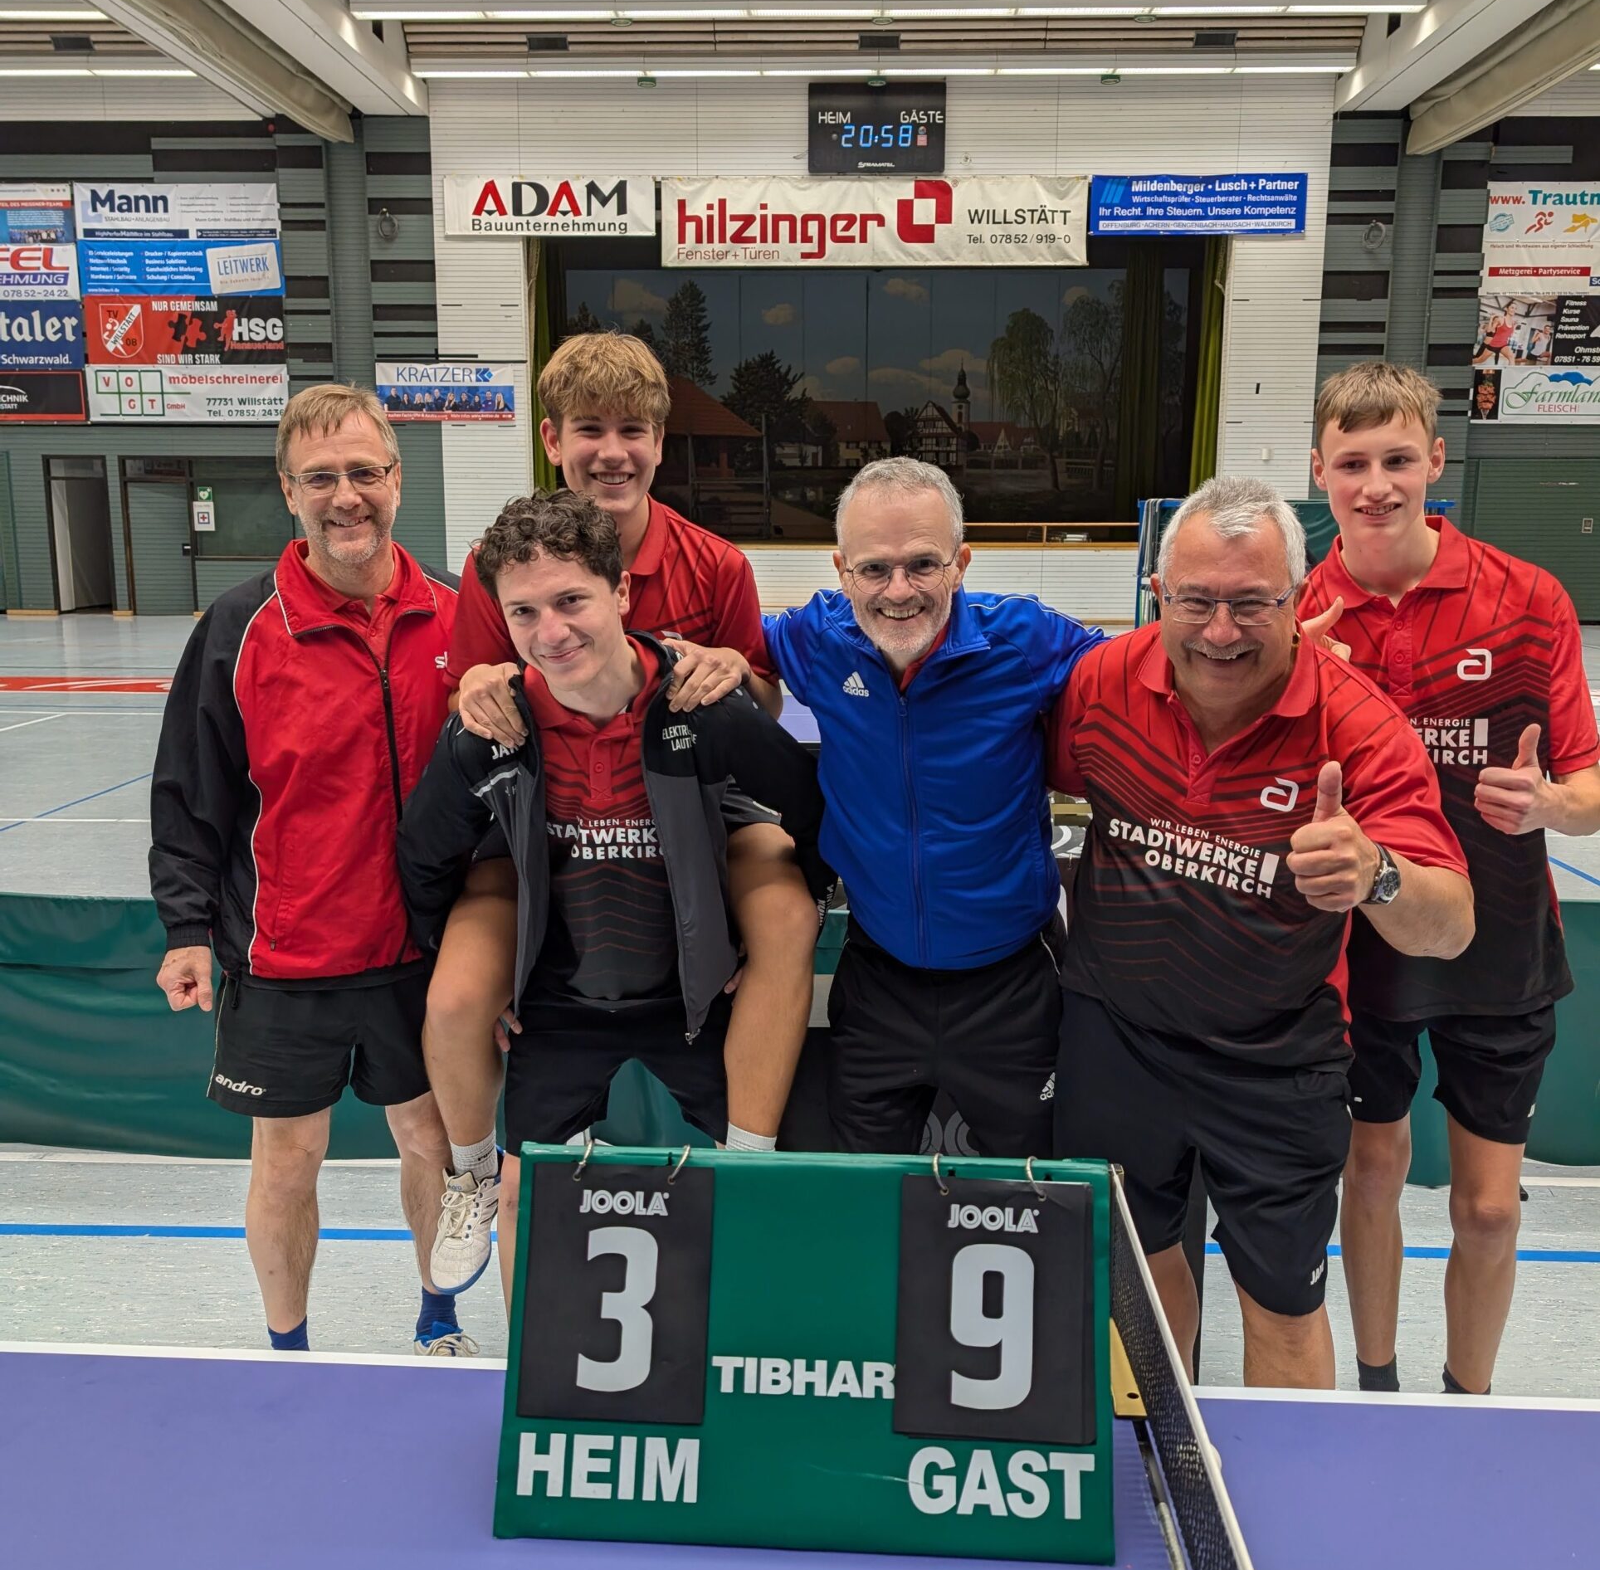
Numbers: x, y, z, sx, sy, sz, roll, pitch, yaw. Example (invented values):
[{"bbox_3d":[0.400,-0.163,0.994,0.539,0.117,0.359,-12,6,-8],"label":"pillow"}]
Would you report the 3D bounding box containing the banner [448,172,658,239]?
[{"bbox_3d":[-3.461,-8.009,20.437,2.960,0.784,0.030,1,11,2],"label":"banner"}]

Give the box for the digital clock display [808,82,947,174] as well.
[{"bbox_3d":[1.052,-8.893,20.049,1.852,1.150,0.150,1,11,2],"label":"digital clock display"}]

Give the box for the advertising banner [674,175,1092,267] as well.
[{"bbox_3d":[1.049,-7.917,20.735,5.992,1.196,0.030,1,11,2],"label":"advertising banner"}]

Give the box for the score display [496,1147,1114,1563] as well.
[{"bbox_3d":[0.011,0.492,1.389,0.542,0.311,0.268,1,11,4],"label":"score display"}]

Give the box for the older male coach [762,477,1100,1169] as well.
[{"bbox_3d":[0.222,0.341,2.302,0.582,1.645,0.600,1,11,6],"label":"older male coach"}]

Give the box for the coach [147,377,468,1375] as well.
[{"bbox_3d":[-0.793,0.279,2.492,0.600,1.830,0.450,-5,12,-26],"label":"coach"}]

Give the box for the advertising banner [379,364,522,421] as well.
[{"bbox_3d":[-5.123,-5.682,21.359,2.004,0.805,0.030,1,11,2],"label":"advertising banner"}]

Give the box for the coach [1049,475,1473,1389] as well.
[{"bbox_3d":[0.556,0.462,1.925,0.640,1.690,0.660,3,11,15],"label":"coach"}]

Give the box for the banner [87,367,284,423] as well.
[{"bbox_3d":[-8.829,-5.638,21.295,2.932,0.797,0.030,0,11,2],"label":"banner"}]

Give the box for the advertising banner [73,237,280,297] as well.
[{"bbox_3d":[-8.786,-7.345,20.966,2.913,0.757,0.030,0,11,2],"label":"advertising banner"}]

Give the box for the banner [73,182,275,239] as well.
[{"bbox_3d":[-8.863,-8.159,21.010,2.914,0.759,0.030,1,11,2],"label":"banner"}]

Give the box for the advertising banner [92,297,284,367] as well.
[{"bbox_3d":[-8.864,-6.565,21.312,2.917,0.956,0.030,1,11,2],"label":"advertising banner"}]

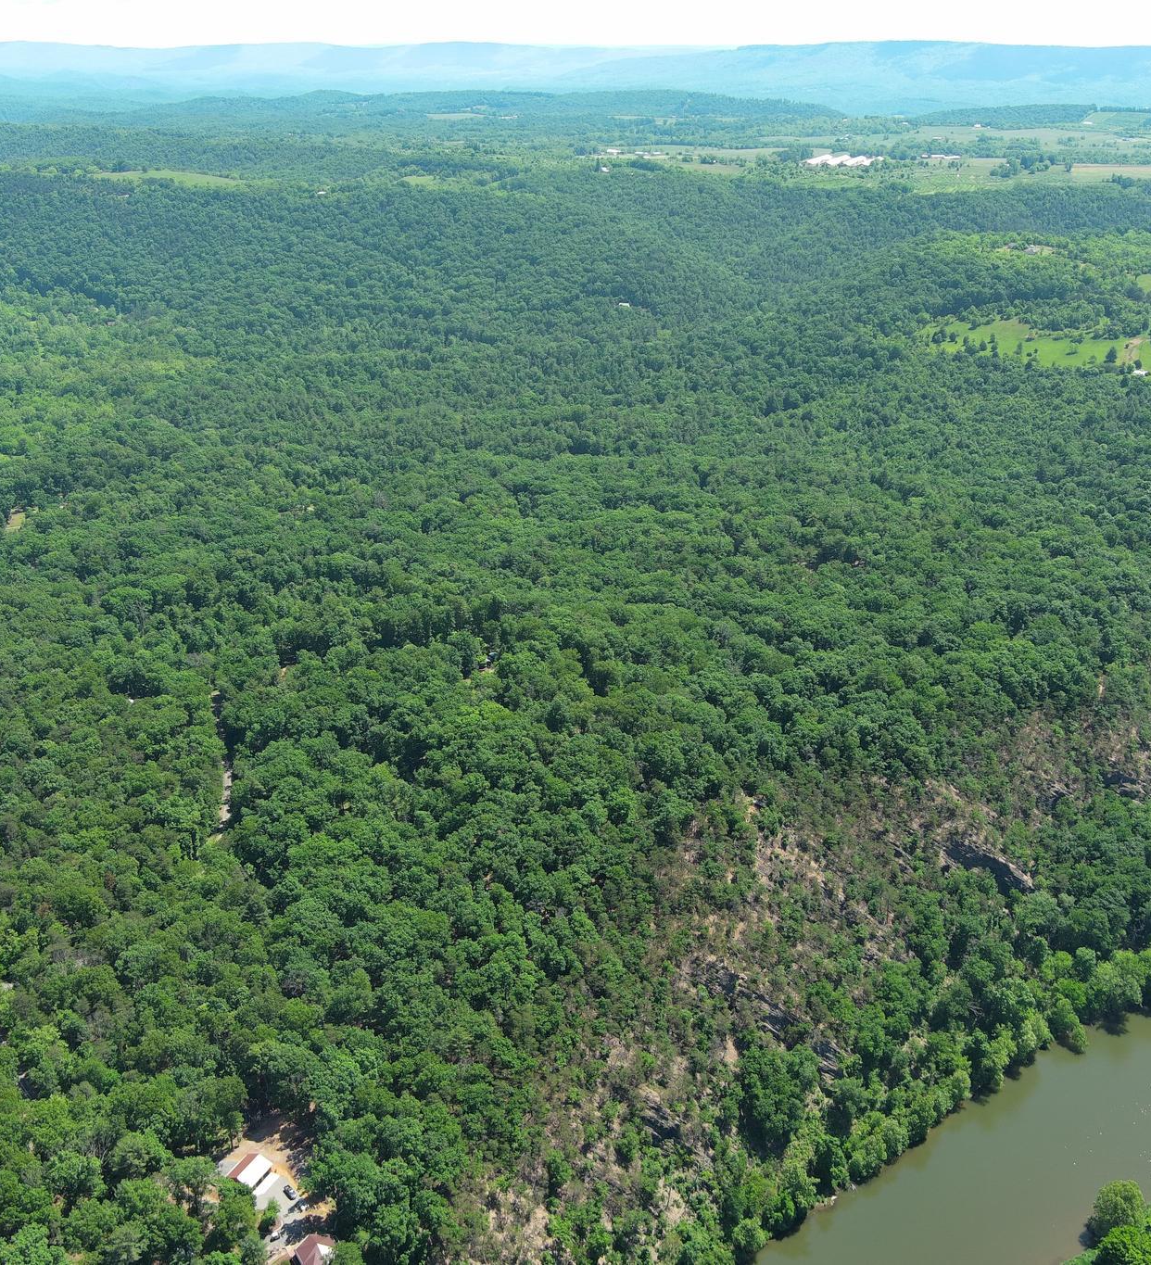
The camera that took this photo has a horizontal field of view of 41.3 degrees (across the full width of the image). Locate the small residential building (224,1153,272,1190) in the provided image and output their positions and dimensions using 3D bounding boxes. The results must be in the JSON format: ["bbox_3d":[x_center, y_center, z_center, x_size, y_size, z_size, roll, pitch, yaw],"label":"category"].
[{"bbox_3d":[-79.633,132.481,374.436,7.510,4.370,9.050,9,23,24],"label":"small residential building"}]

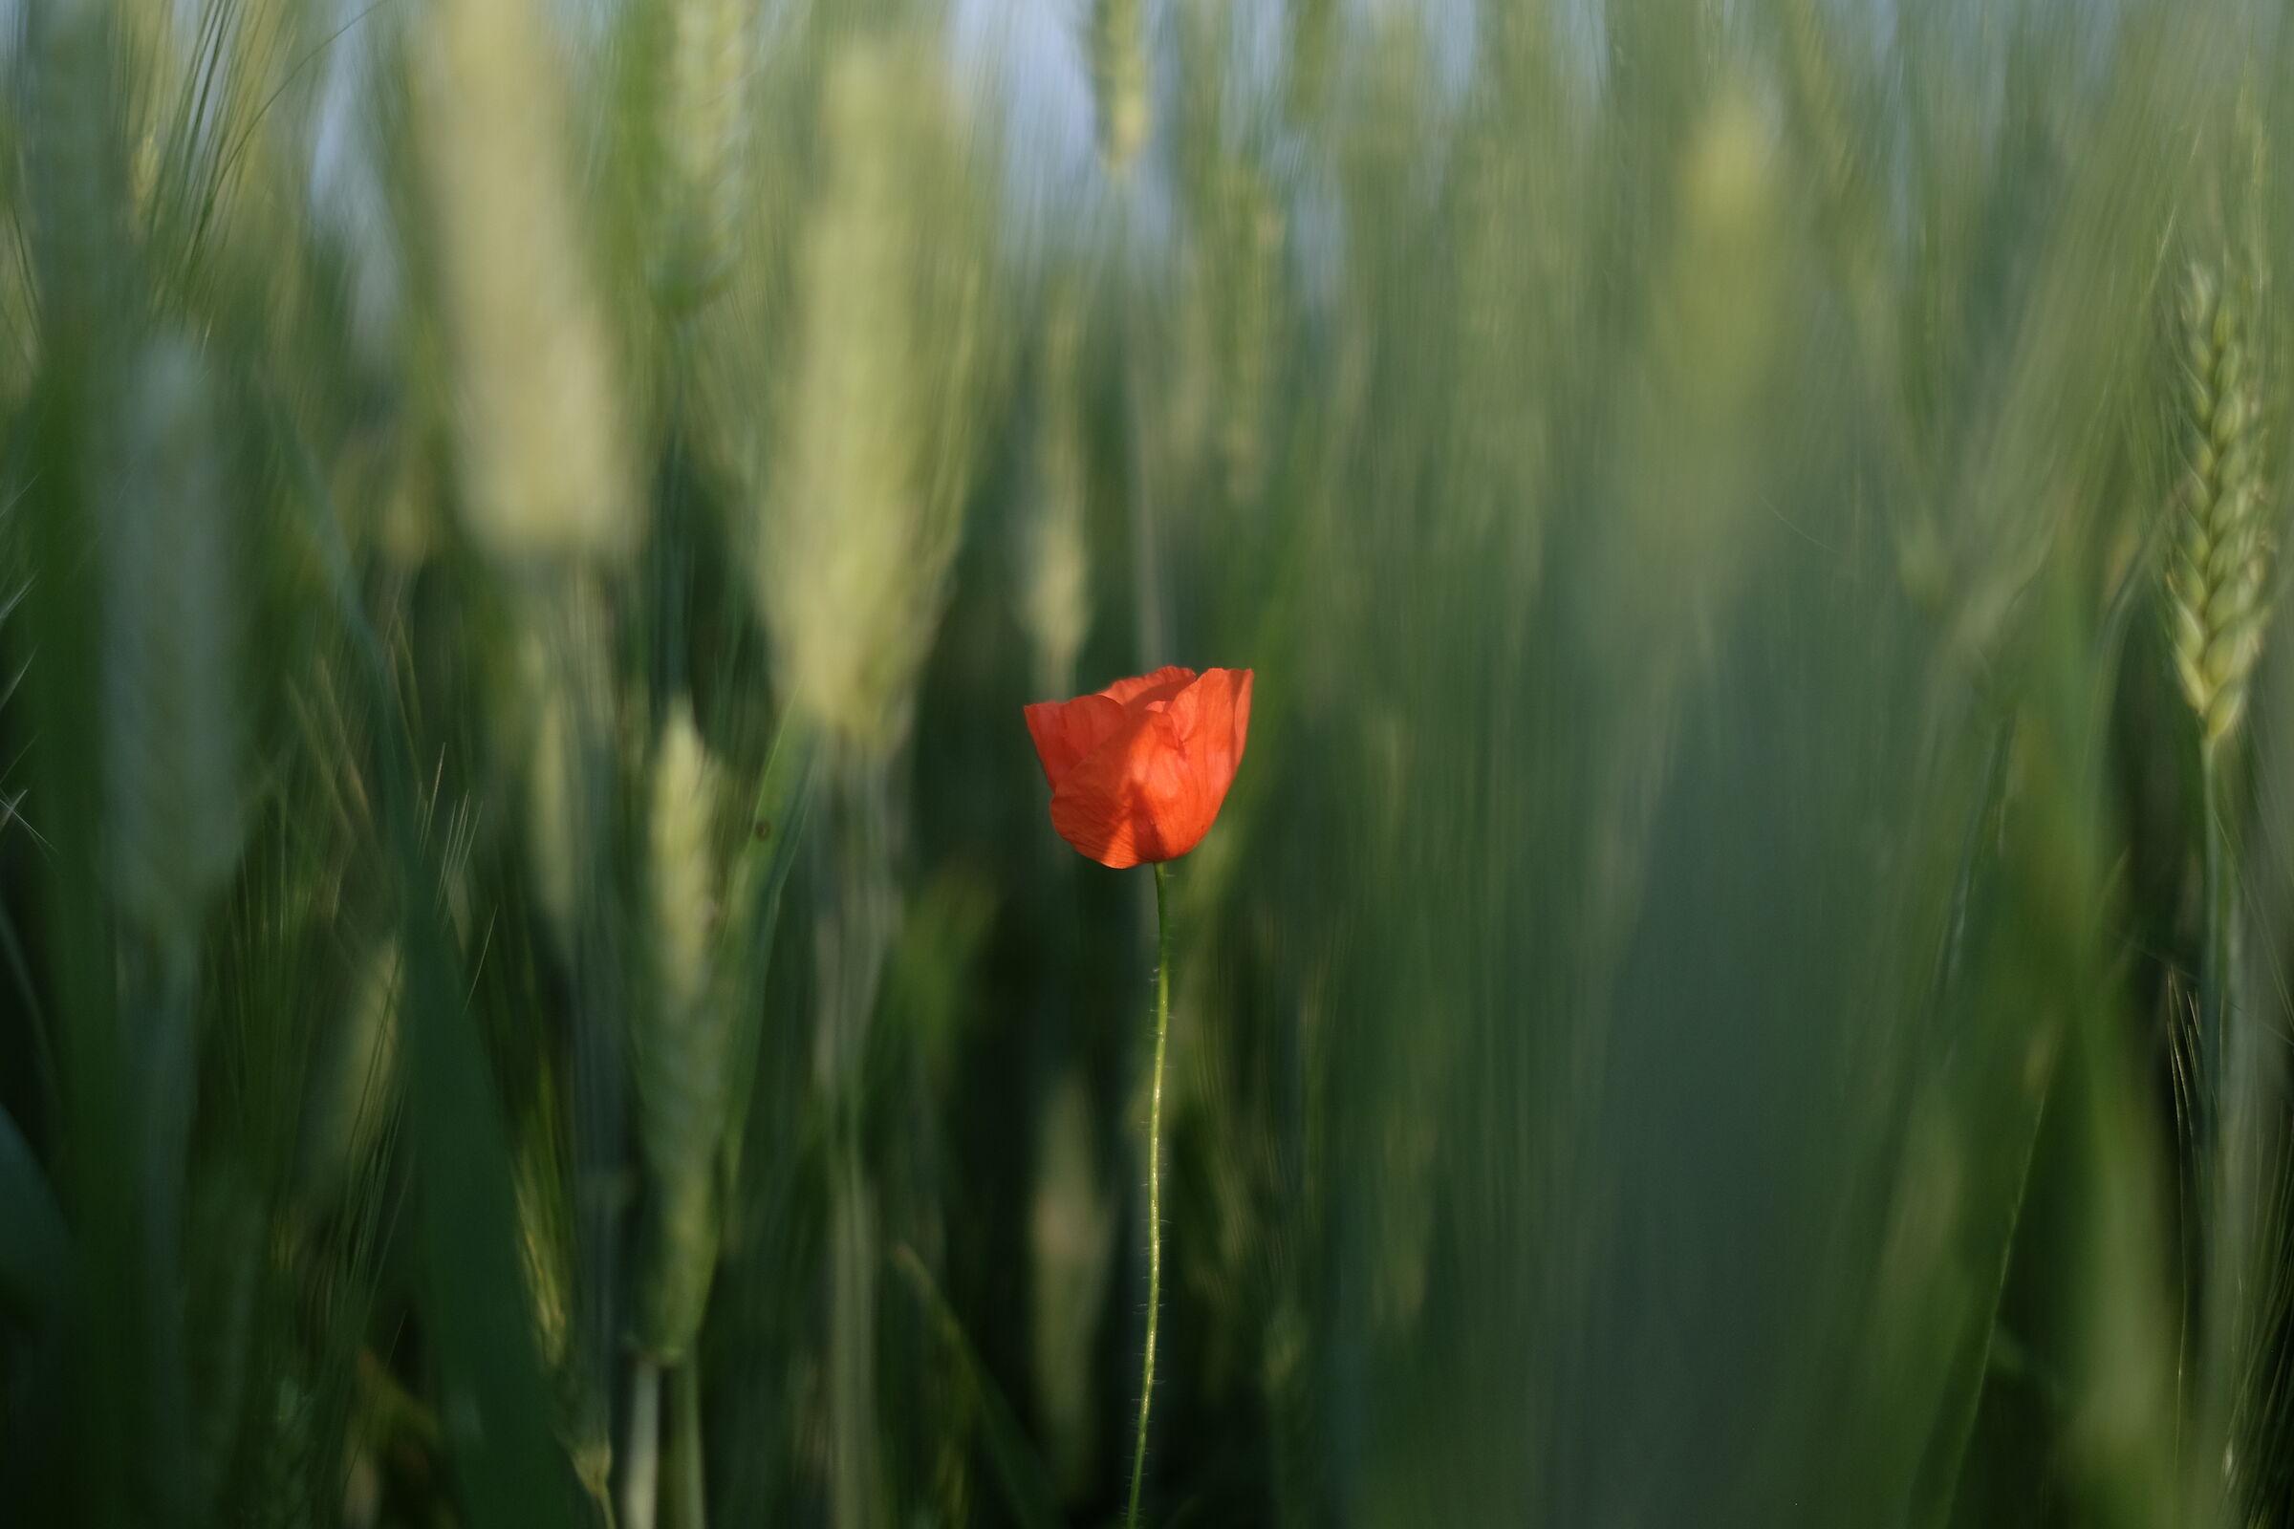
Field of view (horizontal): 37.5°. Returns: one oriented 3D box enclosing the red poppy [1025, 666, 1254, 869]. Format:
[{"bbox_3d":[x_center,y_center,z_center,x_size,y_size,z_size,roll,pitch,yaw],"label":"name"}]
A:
[{"bbox_3d":[-0.002,0.001,0.660,0.044,0.039,0.042,0,0,0],"label":"red poppy"}]

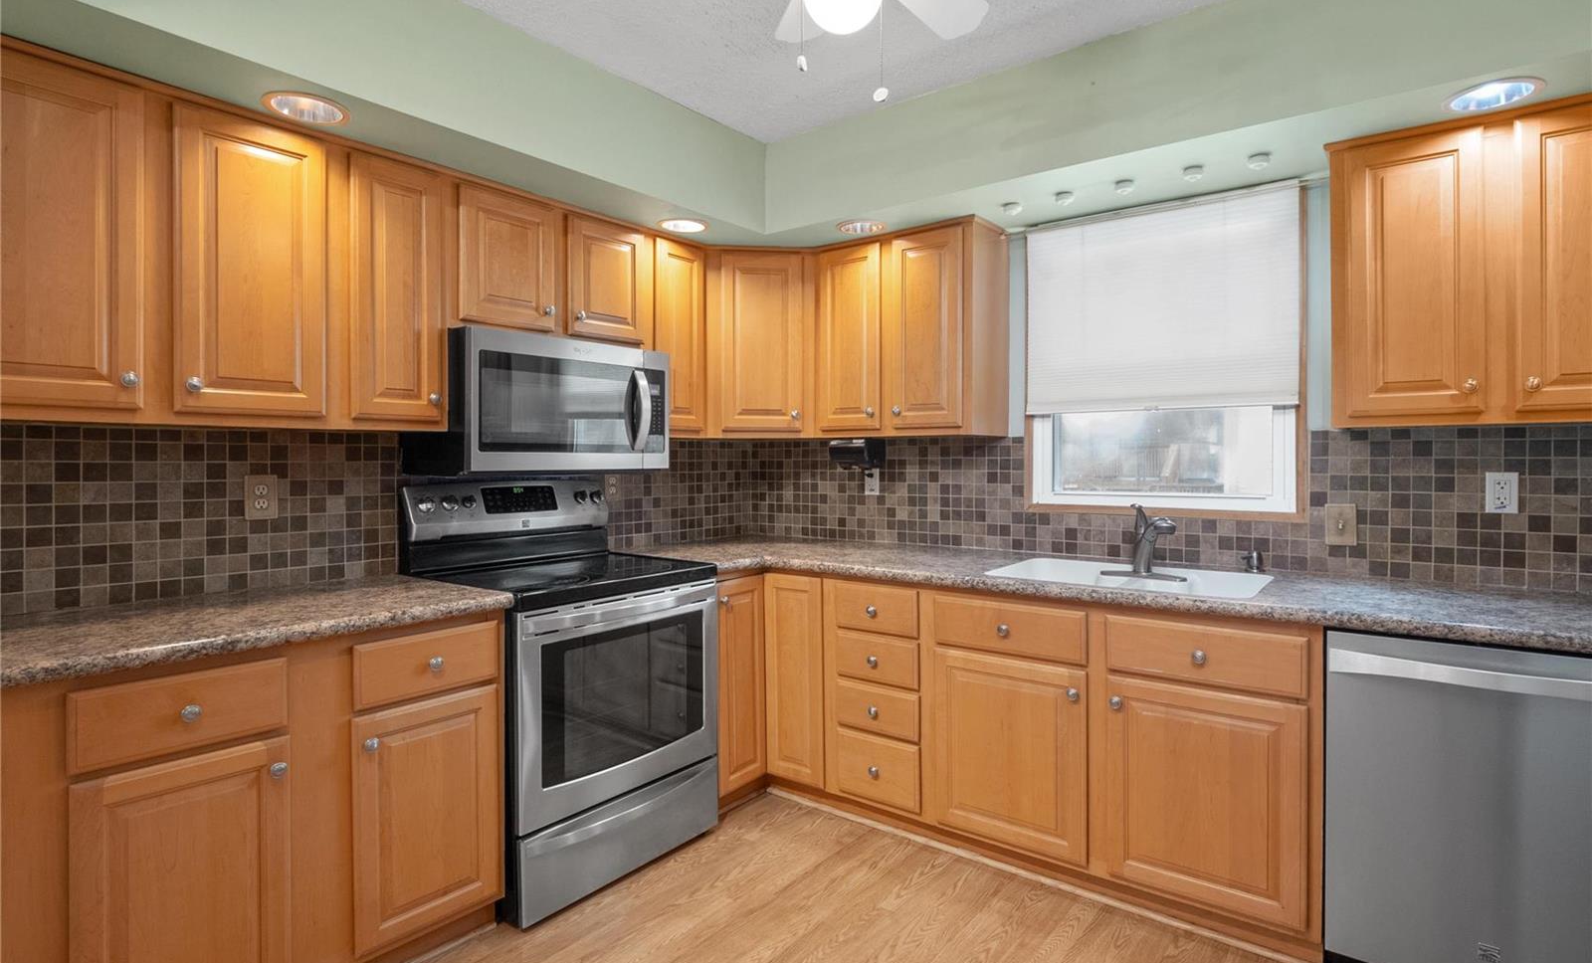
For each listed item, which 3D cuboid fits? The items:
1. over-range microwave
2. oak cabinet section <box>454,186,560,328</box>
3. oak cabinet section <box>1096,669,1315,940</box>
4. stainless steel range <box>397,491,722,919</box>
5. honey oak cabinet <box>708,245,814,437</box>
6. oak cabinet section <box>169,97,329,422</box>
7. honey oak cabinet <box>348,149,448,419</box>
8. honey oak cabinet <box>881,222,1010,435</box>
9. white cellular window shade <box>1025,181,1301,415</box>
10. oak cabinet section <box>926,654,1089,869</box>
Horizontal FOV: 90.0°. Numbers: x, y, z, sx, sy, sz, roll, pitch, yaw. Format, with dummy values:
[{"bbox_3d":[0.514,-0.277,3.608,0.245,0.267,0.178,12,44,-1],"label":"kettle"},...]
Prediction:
[{"bbox_3d":[-0.853,-0.240,2.675,0.438,0.420,0.770,1,2,37],"label":"over-range microwave"},{"bbox_3d":[-1.003,-0.682,2.559,0.310,0.398,0.343,1,2,38],"label":"oak cabinet section"},{"bbox_3d":[1.228,0.810,2.286,0.467,0.552,0.560,1,2,38],"label":"oak cabinet section"},{"bbox_3d":[-0.754,0.594,2.600,0.689,1.190,0.760,1,2,37],"label":"stainless steel range"},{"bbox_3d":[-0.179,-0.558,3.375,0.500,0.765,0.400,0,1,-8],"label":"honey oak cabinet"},{"bbox_3d":[-1.431,-0.512,2.023,0.310,0.698,0.318,1,2,38],"label":"oak cabinet section"},{"bbox_3d":[-1.220,-0.521,2.290,0.322,0.760,0.292,1,2,37],"label":"honey oak cabinet"},{"bbox_3d":[0.560,-0.544,3.024,0.377,0.760,0.324,1,2,37],"label":"honey oak cabinet"},{"bbox_3d":[1.196,-0.581,2.692,0.860,0.679,0.050,1,2,37],"label":"white cellular window shade"},{"bbox_3d":[0.803,0.809,2.622,0.495,0.557,0.560,1,2,38],"label":"oak cabinet section"}]

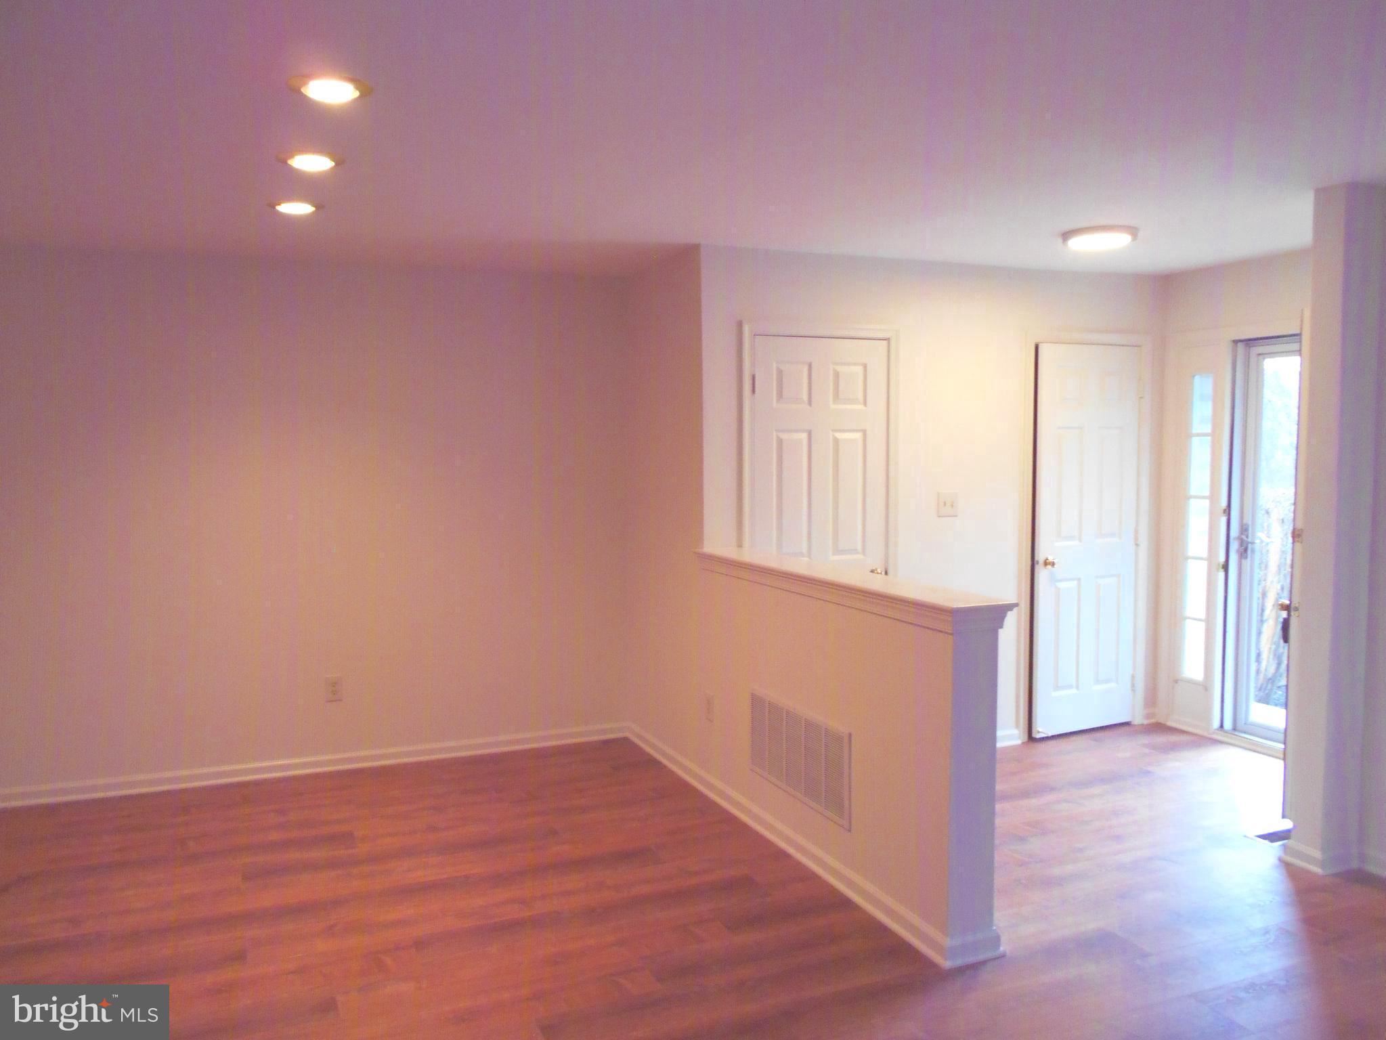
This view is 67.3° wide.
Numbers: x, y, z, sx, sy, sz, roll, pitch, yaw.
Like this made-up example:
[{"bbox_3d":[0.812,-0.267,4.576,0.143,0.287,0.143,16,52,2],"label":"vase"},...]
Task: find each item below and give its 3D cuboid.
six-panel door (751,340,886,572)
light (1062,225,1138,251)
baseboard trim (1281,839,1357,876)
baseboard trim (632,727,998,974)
[{"bbox_3d":[0.605,0.173,4.845,0.715,2.025,0.050,-2,4,-23],"label":"six-panel door"},{"bbox_3d":[1.708,-1.173,4.369,0.295,0.050,0.295,-2,4,-23],"label":"light"},{"bbox_3d":[2.290,1.224,3.814,0.180,0.080,0.174,-2,4,-23],"label":"baseboard trim"},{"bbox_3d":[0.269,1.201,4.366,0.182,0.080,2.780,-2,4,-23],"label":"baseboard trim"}]

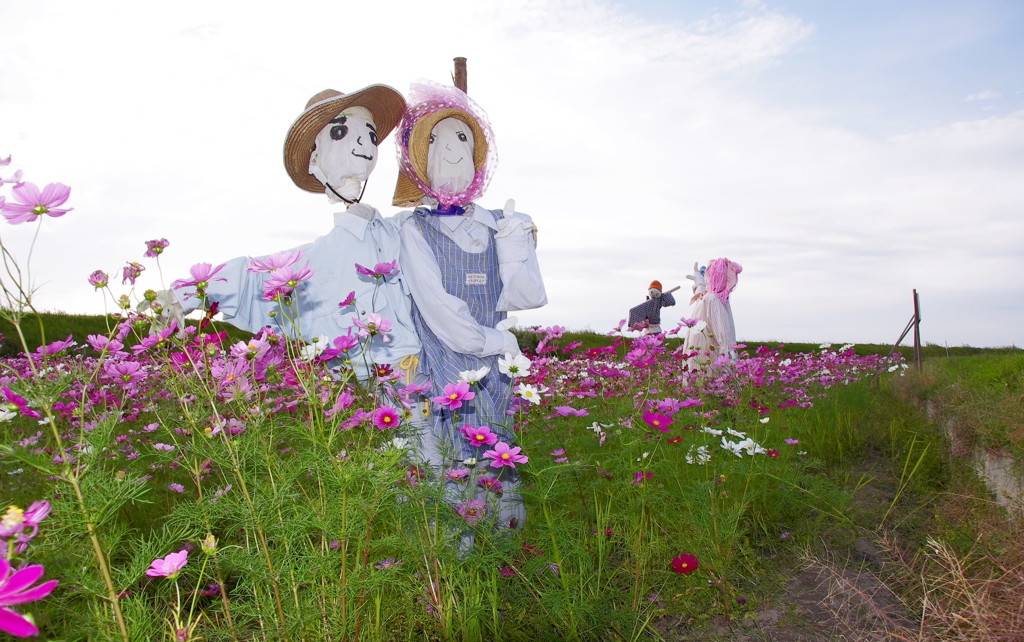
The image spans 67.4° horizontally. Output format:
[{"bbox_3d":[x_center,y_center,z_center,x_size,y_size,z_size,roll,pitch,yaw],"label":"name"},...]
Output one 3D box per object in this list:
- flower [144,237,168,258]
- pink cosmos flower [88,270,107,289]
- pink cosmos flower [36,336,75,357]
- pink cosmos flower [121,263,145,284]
[{"bbox_3d":[-0.579,-0.120,1.250,0.039,0.031,0.037,1,-2,-17],"label":"flower"},{"bbox_3d":[-0.674,-0.068,1.250,0.033,0.033,0.032,1,-2,-22],"label":"pink cosmos flower"},{"bbox_3d":[-0.779,0.043,1.300,0.074,0.038,0.068,-1,-2,24],"label":"pink cosmos flower"},{"bbox_3d":[-0.633,-0.079,1.280,0.040,0.041,0.037,2,-3,-37],"label":"pink cosmos flower"}]

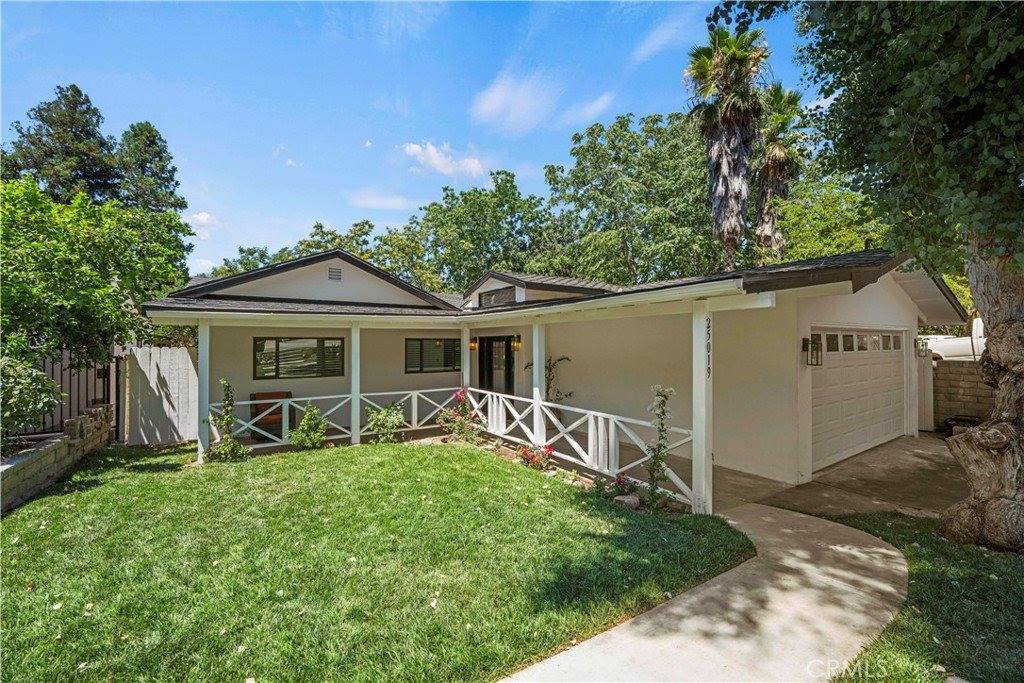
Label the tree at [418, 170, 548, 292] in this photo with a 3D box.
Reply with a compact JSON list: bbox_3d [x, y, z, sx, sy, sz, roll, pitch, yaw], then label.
[{"bbox_3d":[-1.720,-4.210,24.000,8.220,12.310,7.980,0,0,0],"label":"tree"}]

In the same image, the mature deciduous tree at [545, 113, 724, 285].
[{"bbox_3d":[6.610,-5.230,21.500,9.720,14.370,9.420,0,0,0],"label":"mature deciduous tree"}]

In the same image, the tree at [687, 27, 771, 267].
[{"bbox_3d":[8.930,-5.570,16.500,3.480,15.040,3.380,0,0,0],"label":"tree"}]

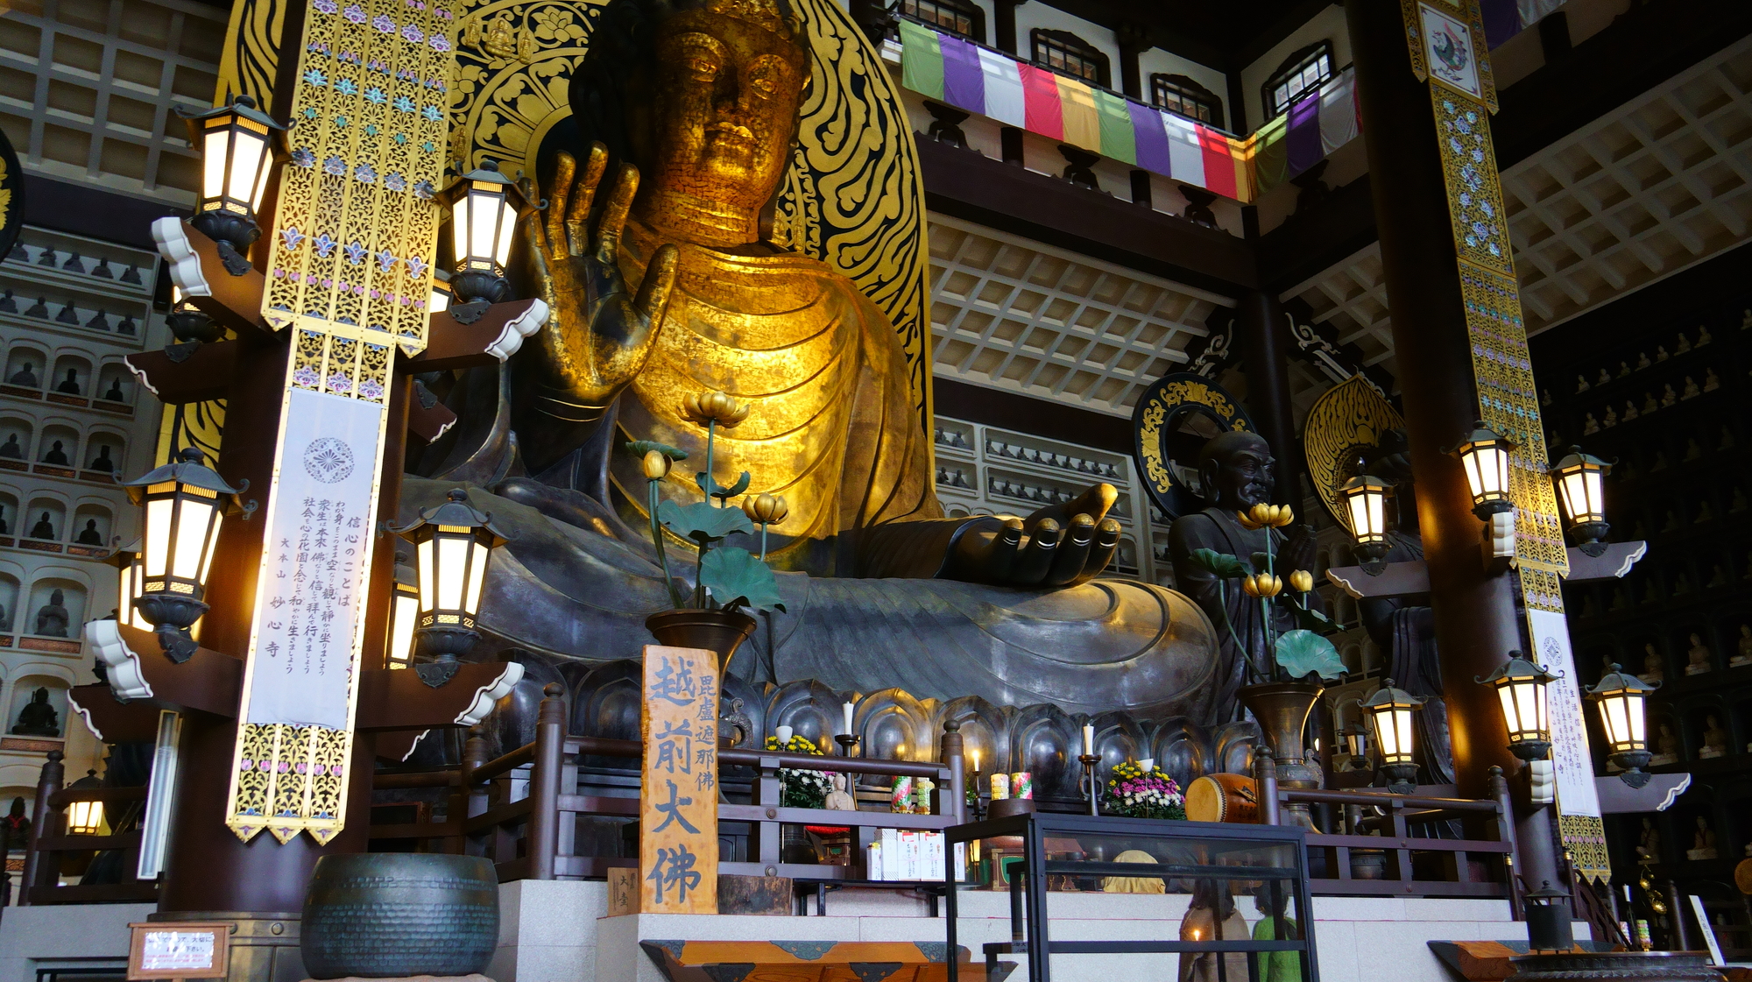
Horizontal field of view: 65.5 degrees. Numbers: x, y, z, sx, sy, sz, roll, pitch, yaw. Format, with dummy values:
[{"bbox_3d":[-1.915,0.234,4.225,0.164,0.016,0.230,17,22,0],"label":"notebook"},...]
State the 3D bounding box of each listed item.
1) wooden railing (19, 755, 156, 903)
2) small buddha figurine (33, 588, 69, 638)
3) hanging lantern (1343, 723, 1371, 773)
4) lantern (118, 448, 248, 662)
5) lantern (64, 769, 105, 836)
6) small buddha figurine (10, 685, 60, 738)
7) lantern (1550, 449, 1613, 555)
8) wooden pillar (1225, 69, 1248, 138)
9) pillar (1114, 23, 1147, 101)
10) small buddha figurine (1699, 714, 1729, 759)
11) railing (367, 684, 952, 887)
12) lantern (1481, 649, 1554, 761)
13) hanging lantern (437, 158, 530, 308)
[{"bbox_3d":[-7.236,3.282,13.258,1.716,1.435,0.208,10,-22,-28],"label":"wooden railing"},{"bbox_3d":[-18.377,2.727,30.332,0.666,1.129,0.624,10,-22,-28],"label":"small buddha figurine"},{"bbox_3d":[14.221,7.545,40.292,0.770,1.404,0.770,10,-22,-28],"label":"hanging lantern"},{"bbox_3d":[-5.125,0.453,9.981,0.923,1.633,0.831,-5,-20,13],"label":"lantern"},{"bbox_3d":[-14.856,6.010,25.589,0.831,1.562,0.923,-5,-20,13],"label":"lantern"},{"bbox_3d":[-18.221,4.822,29.686,0.853,1.119,0.728,10,-22,-28],"label":"small buddha figurine"},{"bbox_3d":[9.650,0.050,18.556,0.770,1.404,0.770,10,-22,-28],"label":"lantern"},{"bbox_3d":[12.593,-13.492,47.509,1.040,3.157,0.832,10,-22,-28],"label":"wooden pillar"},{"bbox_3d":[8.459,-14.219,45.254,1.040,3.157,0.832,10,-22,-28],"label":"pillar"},{"bbox_3d":[22.555,6.600,36.689,0.420,1.170,0.570,10,-22,-28],"label":"small buddha figurine"},{"bbox_3d":[-1.876,2.696,11.827,5.013,1.414,2.184,10,-22,-28],"label":"railing"},{"bbox_3d":[7.874,2.611,16.571,0.770,1.383,0.770,10,-22,-28],"label":"lantern"},{"bbox_3d":[-3.312,-2.179,11.471,0.770,1.404,0.770,10,-22,-28],"label":"hanging lantern"}]

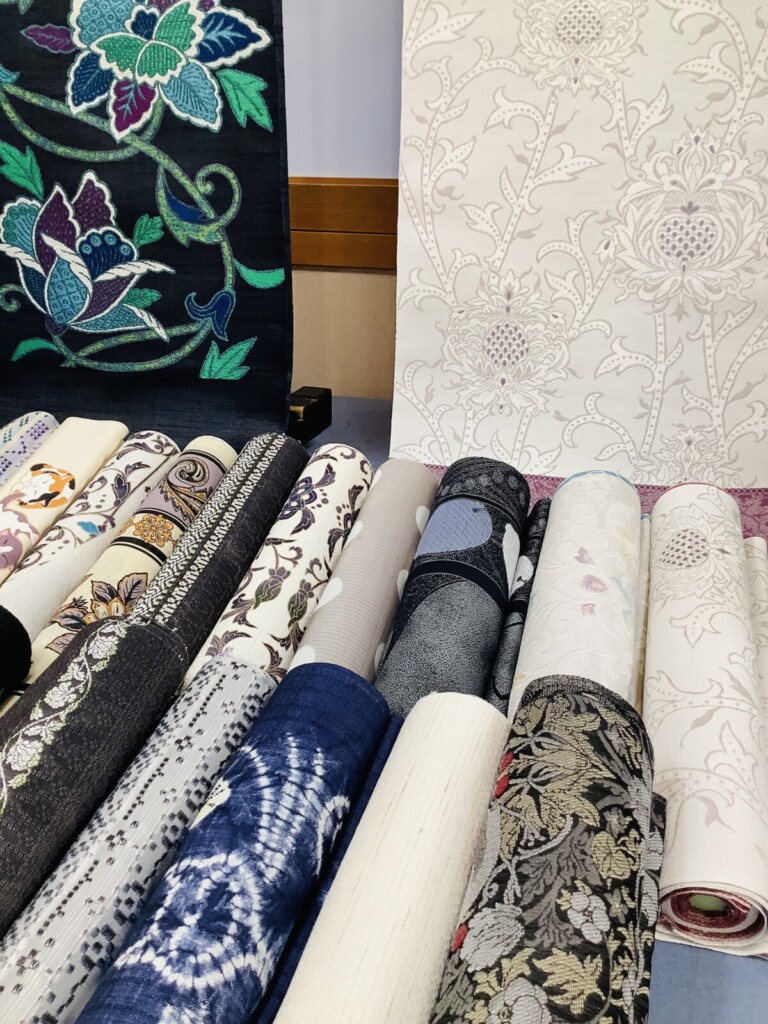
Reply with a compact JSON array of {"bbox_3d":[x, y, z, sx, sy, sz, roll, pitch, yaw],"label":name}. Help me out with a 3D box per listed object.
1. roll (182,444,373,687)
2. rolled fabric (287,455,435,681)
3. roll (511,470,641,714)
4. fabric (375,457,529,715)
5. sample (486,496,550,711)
[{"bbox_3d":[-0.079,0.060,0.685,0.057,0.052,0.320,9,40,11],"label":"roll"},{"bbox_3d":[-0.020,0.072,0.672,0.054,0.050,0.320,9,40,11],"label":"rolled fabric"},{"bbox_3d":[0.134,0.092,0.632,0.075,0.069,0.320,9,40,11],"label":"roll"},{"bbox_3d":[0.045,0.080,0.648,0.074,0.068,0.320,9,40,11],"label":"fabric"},{"bbox_3d":[0.091,0.100,0.649,0.029,0.037,0.320,9,40,11],"label":"sample"}]

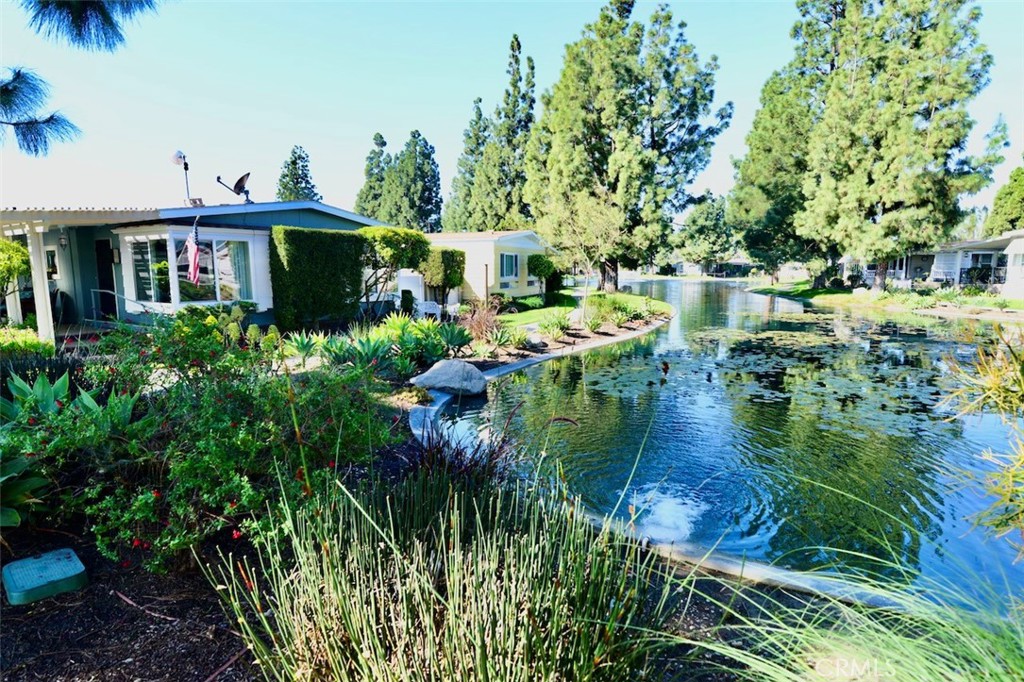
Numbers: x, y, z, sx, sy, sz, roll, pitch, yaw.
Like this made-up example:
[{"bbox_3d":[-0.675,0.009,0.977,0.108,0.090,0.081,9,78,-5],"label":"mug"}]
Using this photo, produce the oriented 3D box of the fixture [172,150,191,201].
[{"bbox_3d":[-6.710,-3.340,11.546,0.340,1.050,0.260,-5,9,-30],"label":"fixture"}]

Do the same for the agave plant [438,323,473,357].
[{"bbox_3d":[-1.013,-0.027,10.197,0.580,0.570,0.570,0,8,0],"label":"agave plant"}]

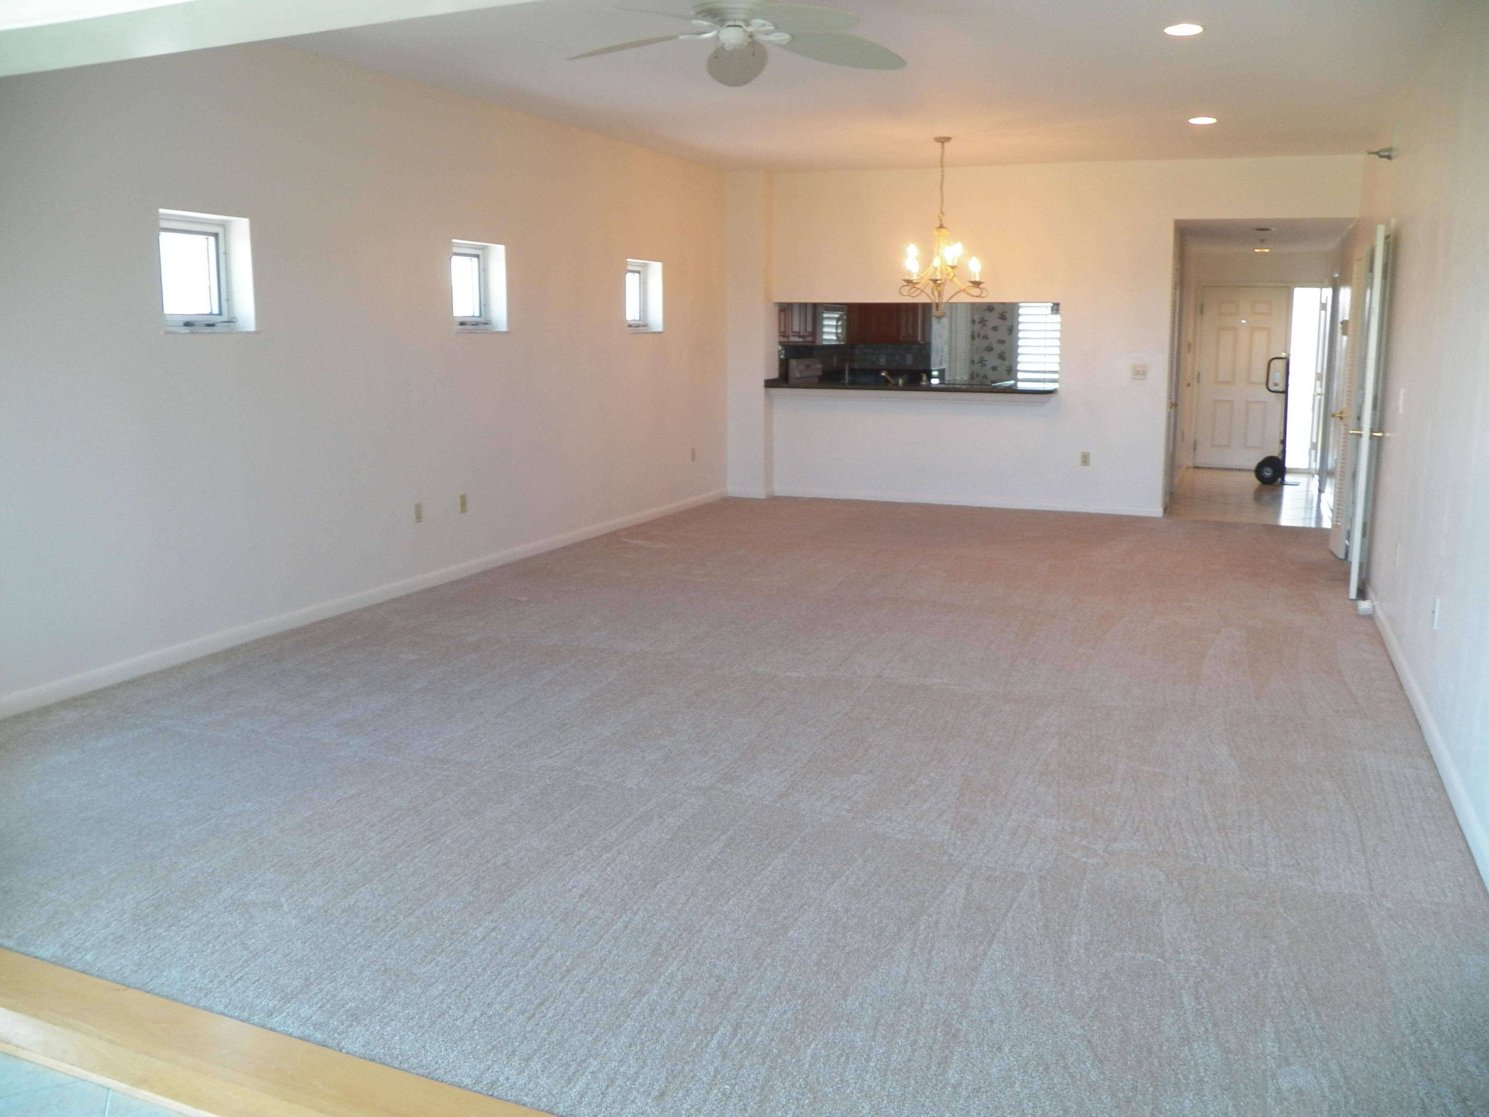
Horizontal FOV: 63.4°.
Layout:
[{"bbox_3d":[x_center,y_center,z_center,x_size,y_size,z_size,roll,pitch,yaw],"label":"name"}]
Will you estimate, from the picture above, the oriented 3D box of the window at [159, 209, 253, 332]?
[{"bbox_3d":[-2.446,-1.280,5.374,0.150,0.520,0.530,4,12,23],"label":"window"}]

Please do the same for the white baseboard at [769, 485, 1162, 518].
[{"bbox_3d":[1.786,-0.490,10.243,3.380,0.088,0.020,4,12,23],"label":"white baseboard"}]

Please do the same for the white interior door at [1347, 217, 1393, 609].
[{"bbox_3d":[3.560,-0.836,6.839,0.050,2.020,0.750,6,12,29],"label":"white interior door"}]

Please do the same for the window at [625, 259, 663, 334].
[{"bbox_3d":[-0.818,-1.992,9.150,0.150,0.540,0.550,4,12,23],"label":"window"}]

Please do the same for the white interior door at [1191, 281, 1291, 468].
[{"bbox_3d":[5.396,-1.954,13.053,0.880,1.990,0.050,4,12,23],"label":"white interior door"}]

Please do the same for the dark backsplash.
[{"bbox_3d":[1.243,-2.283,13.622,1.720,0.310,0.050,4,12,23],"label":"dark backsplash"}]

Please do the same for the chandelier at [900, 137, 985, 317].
[{"bbox_3d":[1.363,-2.291,8.375,0.620,1.220,0.620,4,12,23],"label":"chandelier"}]

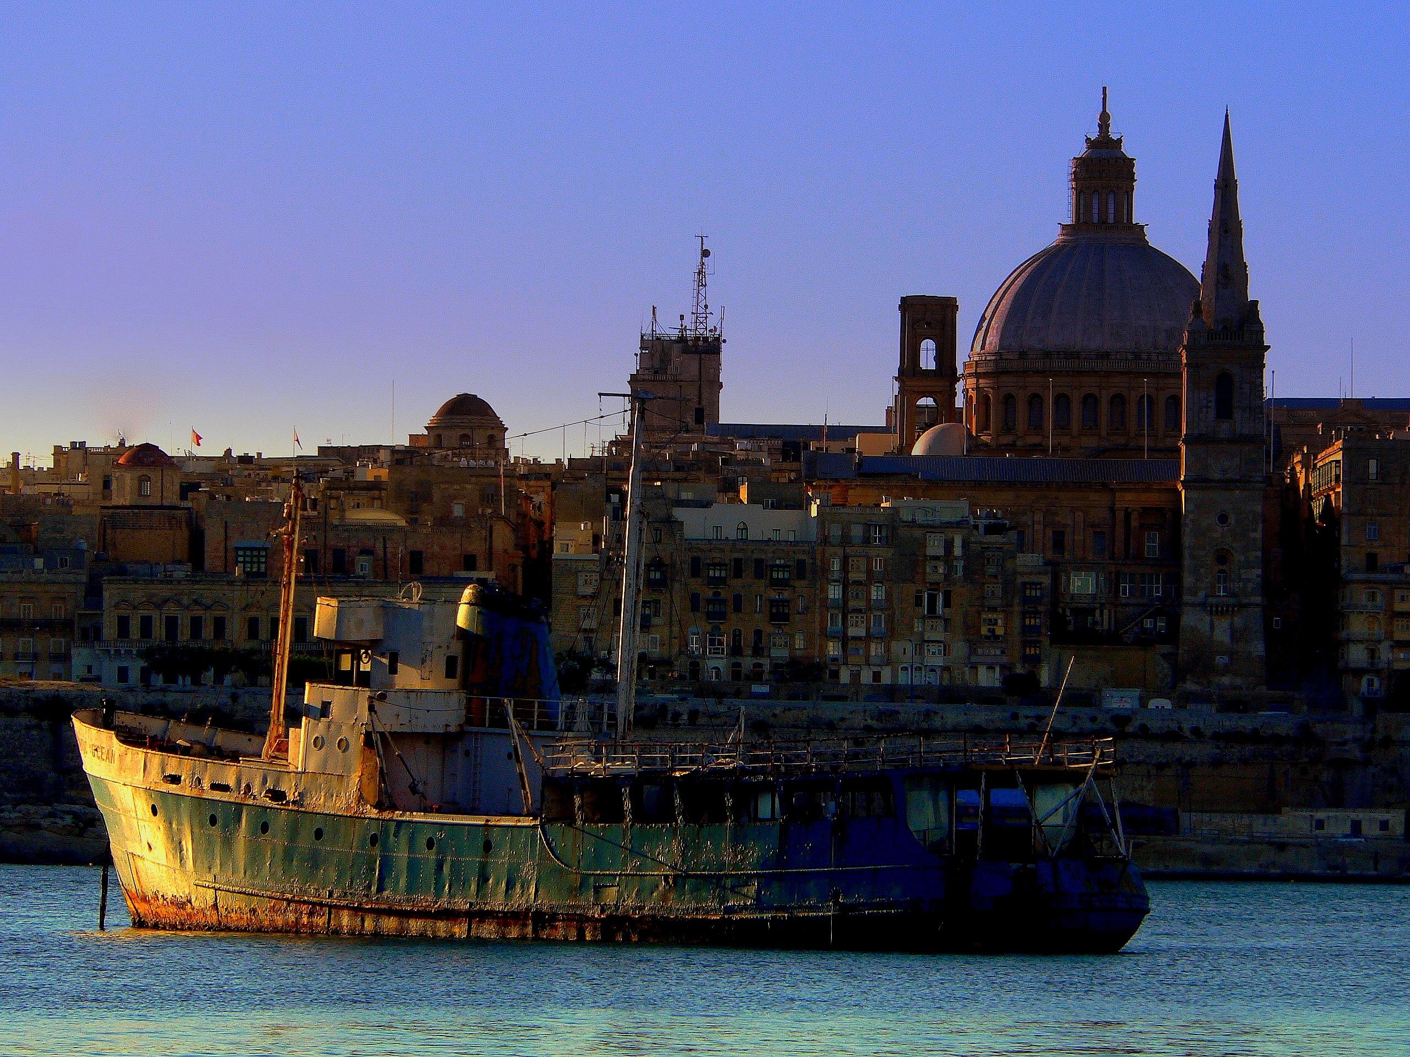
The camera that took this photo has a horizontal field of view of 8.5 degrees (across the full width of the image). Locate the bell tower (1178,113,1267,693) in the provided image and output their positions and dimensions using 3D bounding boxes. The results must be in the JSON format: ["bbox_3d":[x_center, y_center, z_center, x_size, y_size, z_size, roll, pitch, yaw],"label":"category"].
[{"bbox_3d":[61.010,-15.070,1110.000,10.200,68.500,10.200,0,-2,0],"label":"bell tower"}]

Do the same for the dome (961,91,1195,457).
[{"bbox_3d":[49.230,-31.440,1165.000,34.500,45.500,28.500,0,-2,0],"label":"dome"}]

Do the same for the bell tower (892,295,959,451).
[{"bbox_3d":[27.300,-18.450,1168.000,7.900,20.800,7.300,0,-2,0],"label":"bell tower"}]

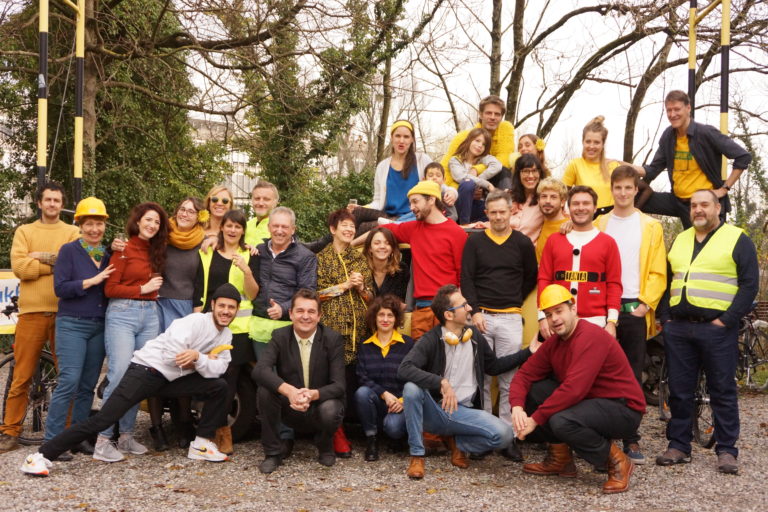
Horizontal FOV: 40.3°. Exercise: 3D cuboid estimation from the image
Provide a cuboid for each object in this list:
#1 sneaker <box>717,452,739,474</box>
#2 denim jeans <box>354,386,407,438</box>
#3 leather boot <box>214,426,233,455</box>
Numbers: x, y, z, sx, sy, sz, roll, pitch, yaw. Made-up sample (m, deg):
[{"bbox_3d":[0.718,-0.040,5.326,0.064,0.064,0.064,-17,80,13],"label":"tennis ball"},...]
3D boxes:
[{"bbox_3d":[2.129,1.278,6.470,0.115,0.120,0.300,1,0,12],"label":"sneaker"},{"bbox_3d":[-0.016,1.006,6.720,0.380,0.370,0.500,1,0,-6],"label":"denim jeans"},{"bbox_3d":[-1.070,1.213,6.970,0.110,0.180,0.270,1,0,9],"label":"leather boot"}]

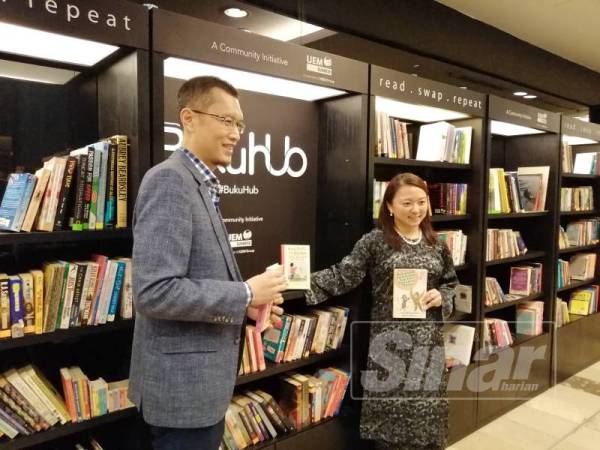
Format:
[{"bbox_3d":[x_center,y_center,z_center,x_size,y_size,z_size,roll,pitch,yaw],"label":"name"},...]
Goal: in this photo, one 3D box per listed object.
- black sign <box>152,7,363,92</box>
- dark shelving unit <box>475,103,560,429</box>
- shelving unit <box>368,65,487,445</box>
[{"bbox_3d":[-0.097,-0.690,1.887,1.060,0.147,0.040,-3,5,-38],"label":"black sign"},{"bbox_3d":[1.436,0.224,3.303,1.040,2.105,0.400,-3,5,-38],"label":"dark shelving unit"},{"bbox_3d":[0.615,0.264,2.665,1.040,2.105,0.400,-3,5,-38],"label":"shelving unit"}]

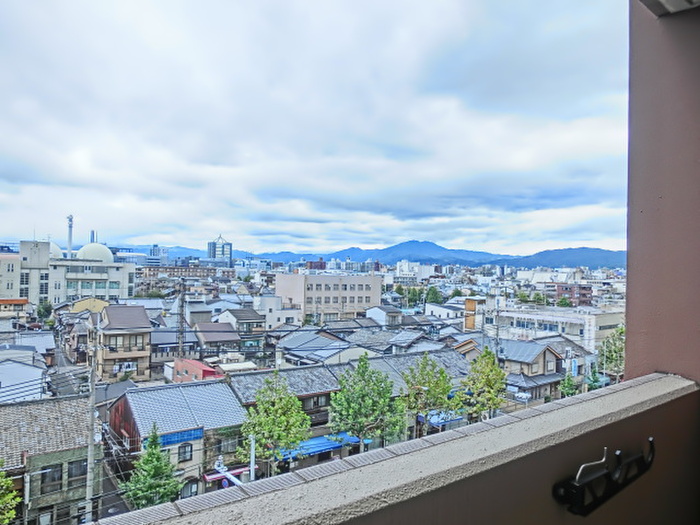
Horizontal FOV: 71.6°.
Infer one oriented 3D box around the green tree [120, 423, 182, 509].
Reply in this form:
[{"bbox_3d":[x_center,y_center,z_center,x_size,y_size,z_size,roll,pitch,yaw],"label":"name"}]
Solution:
[{"bbox_3d":[-14.202,15.711,34.774,4.500,8.350,4.500,1,0,-34],"label":"green tree"}]

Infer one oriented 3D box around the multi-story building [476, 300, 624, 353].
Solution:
[{"bbox_3d":[43.343,15.002,106.225,14.500,11.300,26.000,1,0,-37],"label":"multi-story building"}]

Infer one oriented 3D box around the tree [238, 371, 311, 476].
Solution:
[{"bbox_3d":[-6.300,14.493,40.076,5.900,10.980,5.900,1,0,-34],"label":"tree"}]

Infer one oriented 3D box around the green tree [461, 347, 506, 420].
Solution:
[{"bbox_3d":[14.123,13.386,50.550,4.800,8.800,4.800,2,-1,-37],"label":"green tree"}]

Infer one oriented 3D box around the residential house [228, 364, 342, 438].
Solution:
[{"bbox_3d":[-7.517,15.533,49.264,10.300,8.900,10.500,1,0,-34],"label":"residential house"}]

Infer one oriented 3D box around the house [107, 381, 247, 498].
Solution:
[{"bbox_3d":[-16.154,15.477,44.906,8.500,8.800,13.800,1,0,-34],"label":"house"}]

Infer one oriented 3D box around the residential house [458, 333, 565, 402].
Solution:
[{"bbox_3d":[22.571,14.473,67.543,8.200,7.500,11.500,2,-1,-37],"label":"residential house"}]

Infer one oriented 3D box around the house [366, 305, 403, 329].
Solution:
[{"bbox_3d":[8.392,14.660,120.043,6.000,7.500,7.200,2,-1,-37],"label":"house"}]

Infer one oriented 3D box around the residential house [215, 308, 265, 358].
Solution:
[{"bbox_3d":[-20.256,12.989,89.548,5.800,8.500,8.800,2,-1,-37],"label":"residential house"}]

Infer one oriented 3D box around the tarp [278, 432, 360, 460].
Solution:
[{"bbox_3d":[-3.033,16.678,44.453,8.200,0.900,1.900,1,0,-34],"label":"tarp"}]

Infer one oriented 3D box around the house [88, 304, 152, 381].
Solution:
[{"bbox_3d":[-32.917,13.217,69.892,6.300,13.000,11.000,1,0,-34],"label":"house"}]

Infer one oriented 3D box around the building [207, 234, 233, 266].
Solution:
[{"bbox_3d":[-186.692,-9.135,700.323,26.000,57.000,27.000,2,-1,-37],"label":"building"}]

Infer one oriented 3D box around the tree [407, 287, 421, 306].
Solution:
[{"bbox_3d":[27.351,15.255,208.053,6.000,9.400,6.000,2,-1,0],"label":"tree"}]

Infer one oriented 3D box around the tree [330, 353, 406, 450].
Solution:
[{"bbox_3d":[1.665,14.302,45.426,6.800,11.560,6.800,1,0,0],"label":"tree"}]

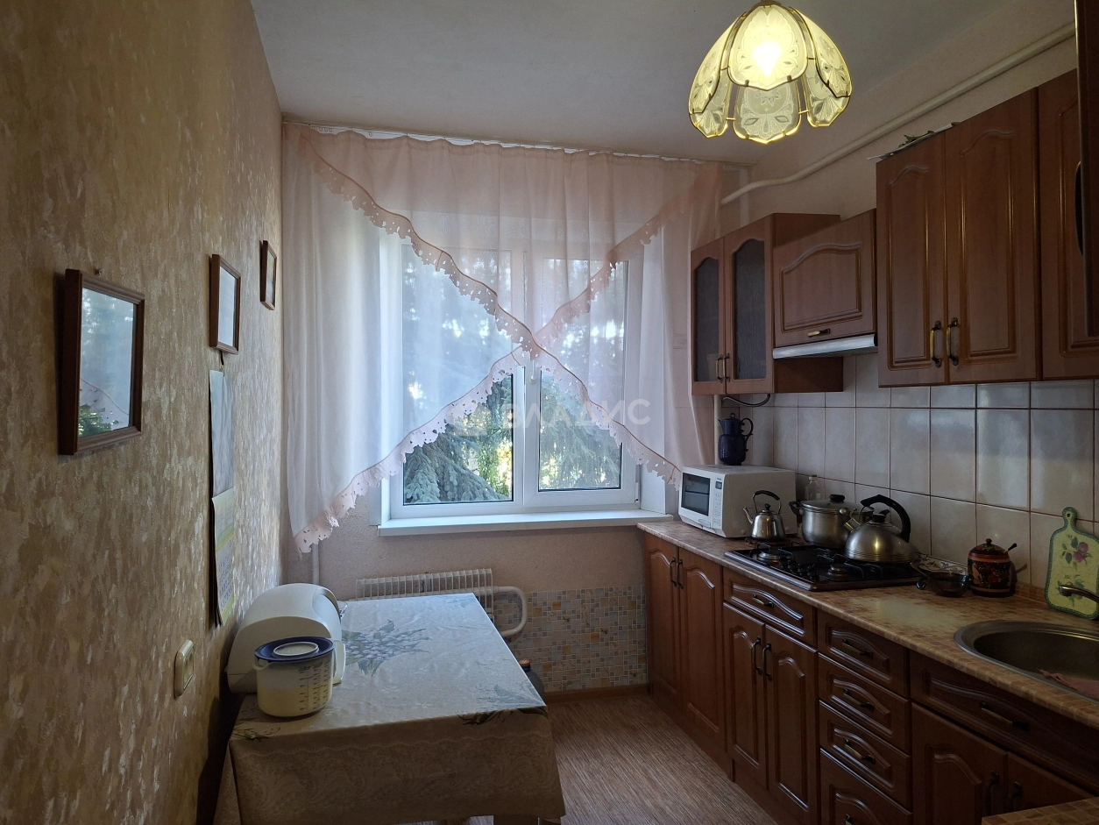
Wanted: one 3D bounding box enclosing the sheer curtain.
[{"bbox_3d":[-0.129,-0.314,3.358,2.060,1.840,0.100,0,1,-15],"label":"sheer curtain"}]

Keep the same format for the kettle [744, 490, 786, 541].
[{"bbox_3d":[0.934,0.443,3.164,0.178,0.211,0.135,0,0,7],"label":"kettle"}]

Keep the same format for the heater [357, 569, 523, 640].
[{"bbox_3d":[-0.490,0.911,3.305,0.735,0.383,0.090,-1,0,-15],"label":"heater"}]

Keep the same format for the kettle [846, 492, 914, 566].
[{"bbox_3d":[1.183,0.408,2.619,0.232,0.226,0.222,0,0,12],"label":"kettle"}]

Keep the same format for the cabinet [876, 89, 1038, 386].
[{"bbox_3d":[1.293,-0.441,2.120,0.324,0.725,0.589,-1,0,-15],"label":"cabinet"}]

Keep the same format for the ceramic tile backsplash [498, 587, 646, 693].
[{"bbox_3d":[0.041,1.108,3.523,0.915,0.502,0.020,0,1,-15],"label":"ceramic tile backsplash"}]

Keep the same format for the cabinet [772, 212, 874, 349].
[{"bbox_3d":[1.138,-0.463,2.701,0.324,0.405,0.596,-1,0,-15],"label":"cabinet"}]

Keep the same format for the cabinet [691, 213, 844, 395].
[{"bbox_3d":[0.967,-0.448,3.346,0.324,0.725,0.739,-1,0,-15],"label":"cabinet"}]

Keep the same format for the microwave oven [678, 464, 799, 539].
[{"bbox_3d":[0.897,0.417,3.521,0.353,0.282,0.430,-1,0,-15],"label":"microwave oven"}]

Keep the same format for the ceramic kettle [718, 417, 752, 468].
[{"bbox_3d":[0.927,0.138,3.635,0.167,0.263,0.128,0,0,6],"label":"ceramic kettle"}]

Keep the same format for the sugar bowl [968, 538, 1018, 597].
[{"bbox_3d":[1.360,0.478,2.247,0.122,0.178,0.114,0,1,31],"label":"sugar bowl"}]

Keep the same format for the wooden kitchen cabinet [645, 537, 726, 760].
[{"bbox_3d":[0.854,0.975,3.308,0.565,0.757,0.770,-1,0,-15],"label":"wooden kitchen cabinet"}]

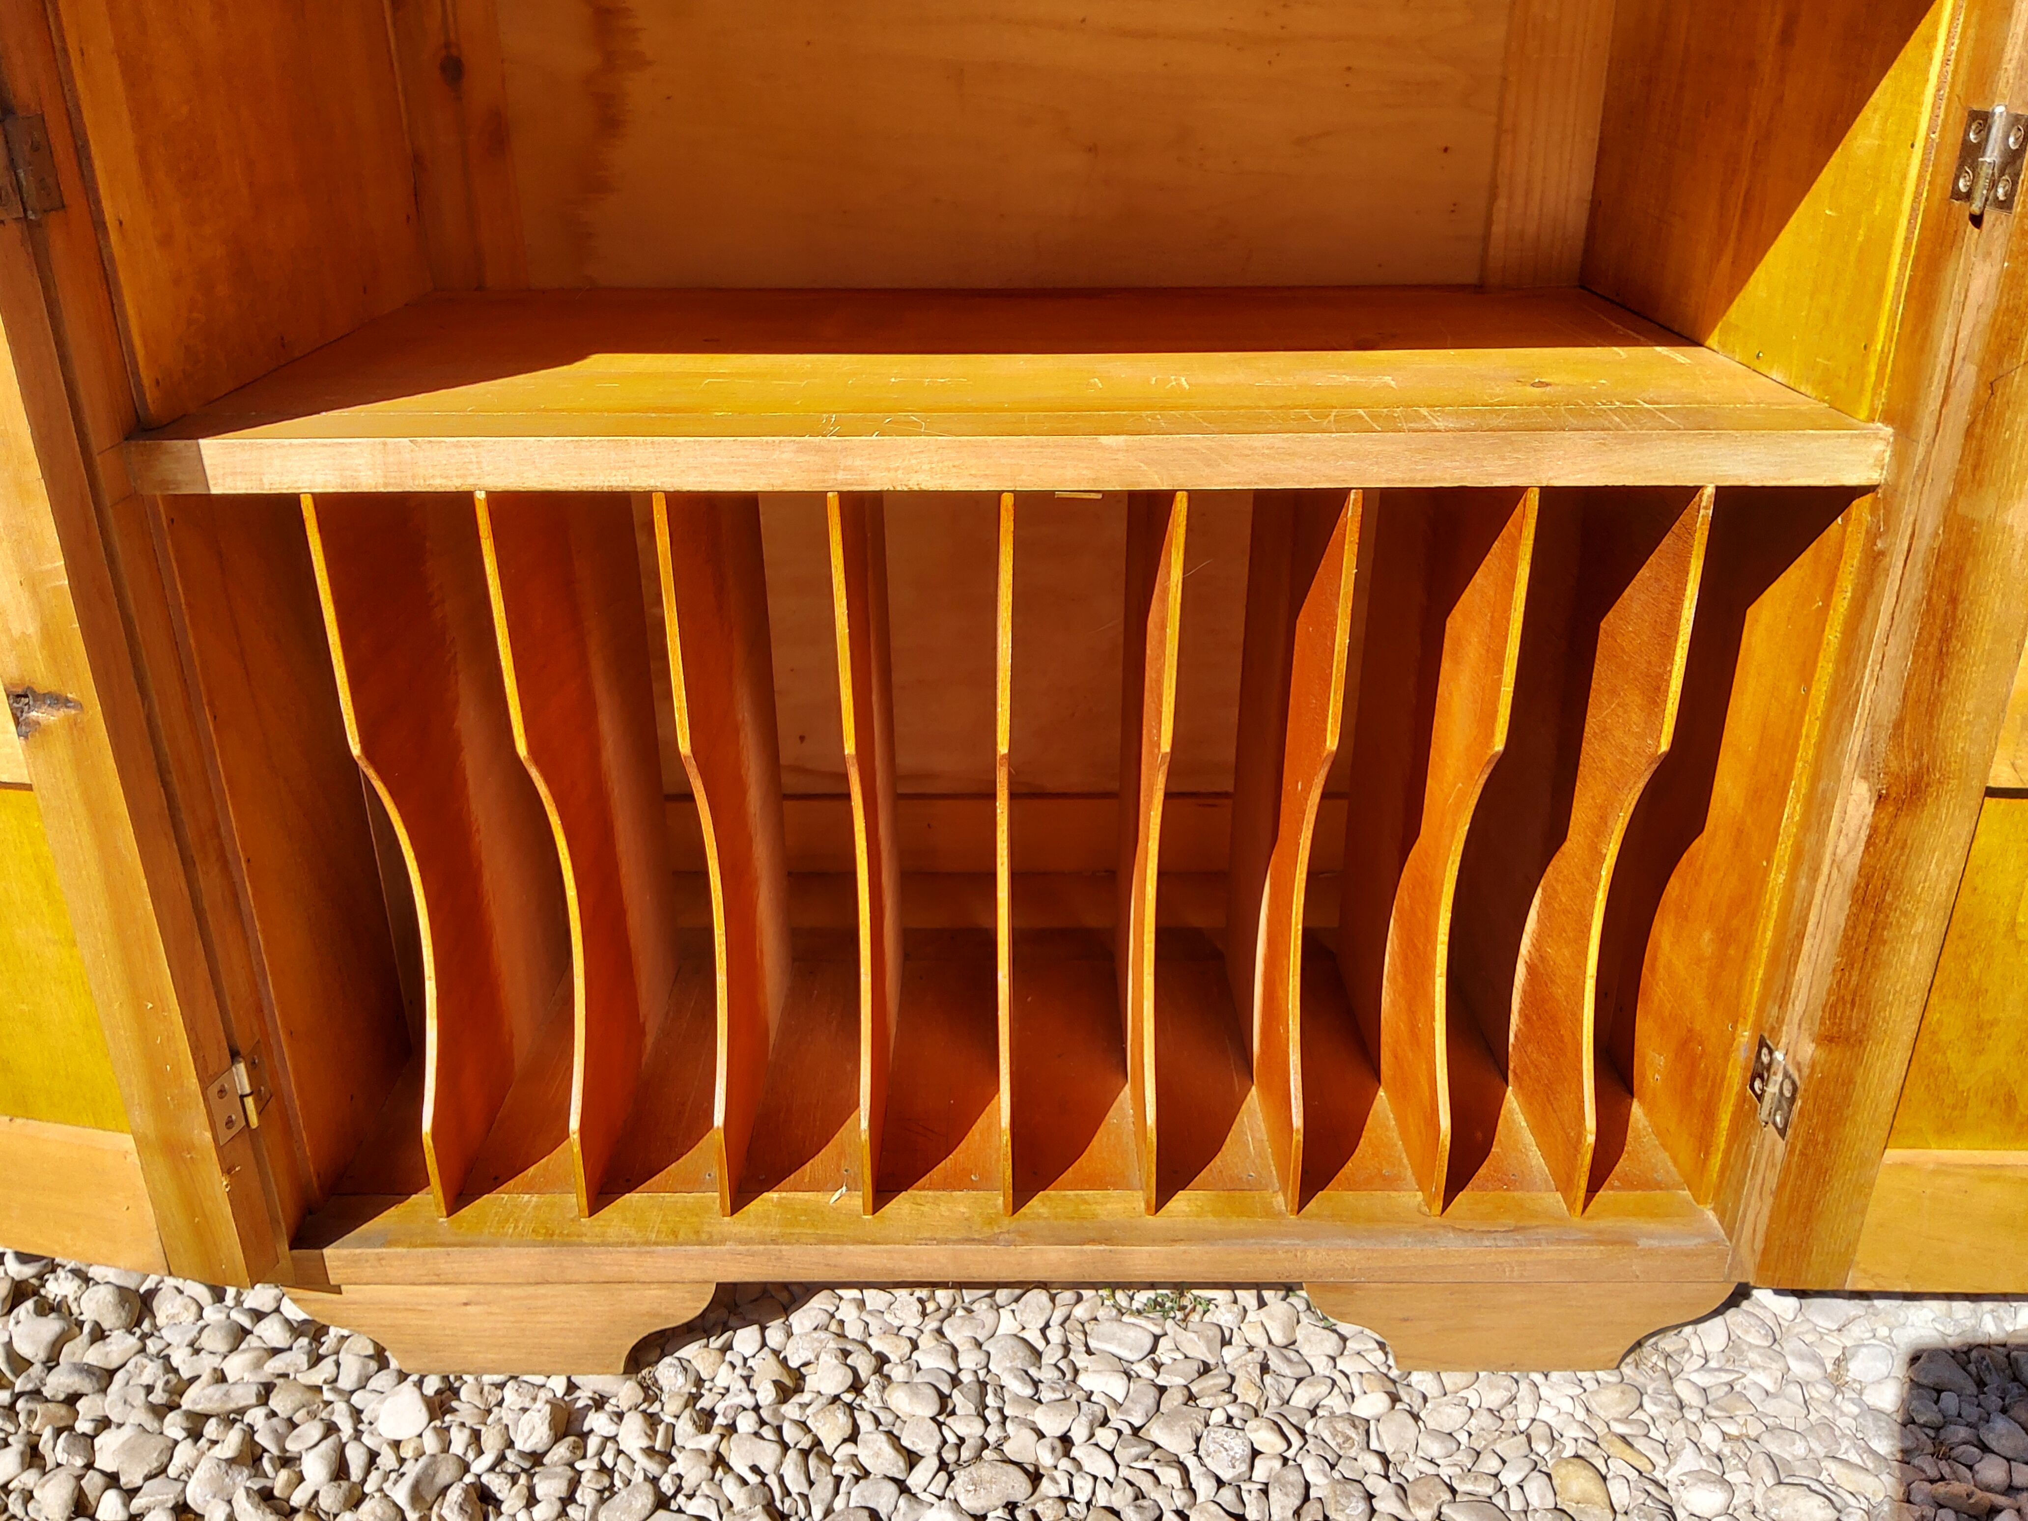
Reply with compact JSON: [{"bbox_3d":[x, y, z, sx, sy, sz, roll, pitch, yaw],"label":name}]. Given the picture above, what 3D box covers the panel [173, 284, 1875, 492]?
[{"bbox_3d":[-0.003,-0.213,0.828,0.755,0.023,0.388,0,26,0],"label":"panel"}]

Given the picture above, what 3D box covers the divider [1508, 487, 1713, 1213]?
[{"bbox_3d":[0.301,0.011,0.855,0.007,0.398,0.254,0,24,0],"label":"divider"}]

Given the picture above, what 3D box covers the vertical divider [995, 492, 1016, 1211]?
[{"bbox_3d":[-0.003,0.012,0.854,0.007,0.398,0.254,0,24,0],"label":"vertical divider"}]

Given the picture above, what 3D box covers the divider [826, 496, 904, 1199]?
[{"bbox_3d":[-0.079,0.012,0.854,0.007,0.398,0.254,0,24,0],"label":"divider"}]

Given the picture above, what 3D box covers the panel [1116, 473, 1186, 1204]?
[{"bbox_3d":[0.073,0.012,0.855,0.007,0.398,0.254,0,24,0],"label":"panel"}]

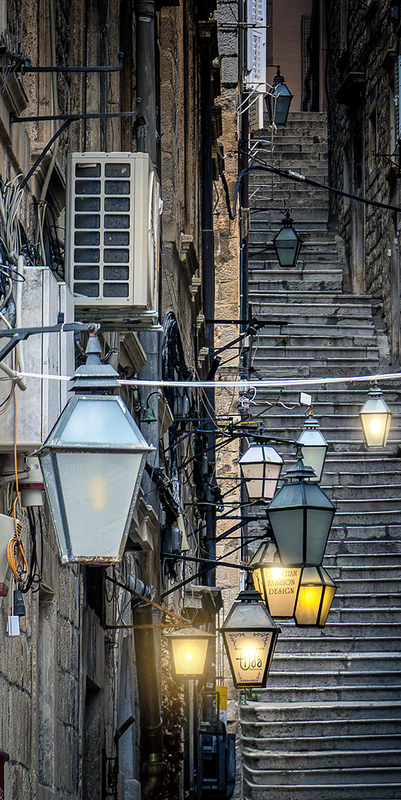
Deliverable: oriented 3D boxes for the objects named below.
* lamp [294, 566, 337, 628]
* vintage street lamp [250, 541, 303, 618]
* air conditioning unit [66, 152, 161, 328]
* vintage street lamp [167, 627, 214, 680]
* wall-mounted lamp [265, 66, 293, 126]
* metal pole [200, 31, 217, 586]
[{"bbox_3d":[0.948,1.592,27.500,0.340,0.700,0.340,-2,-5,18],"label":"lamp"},{"bbox_3d":[0.566,1.270,24.000,0.330,0.700,0.330,2,-5,-16],"label":"vintage street lamp"},{"bbox_3d":[-0.321,-0.596,12.398,0.320,0.580,0.800,0,-5,2],"label":"air conditioning unit"},{"bbox_3d":[-0.052,1.401,17.800,0.280,0.300,0.280,0,-5,-2],"label":"vintage street lamp"},{"bbox_3d":[1.255,-4.852,51.500,0.410,0.960,0.410,2,-6,-17],"label":"wall-mounted lamp"},{"bbox_3d":[0.084,-0.876,30.003,0.115,5.220,0.115,0,-6,0],"label":"metal pole"}]

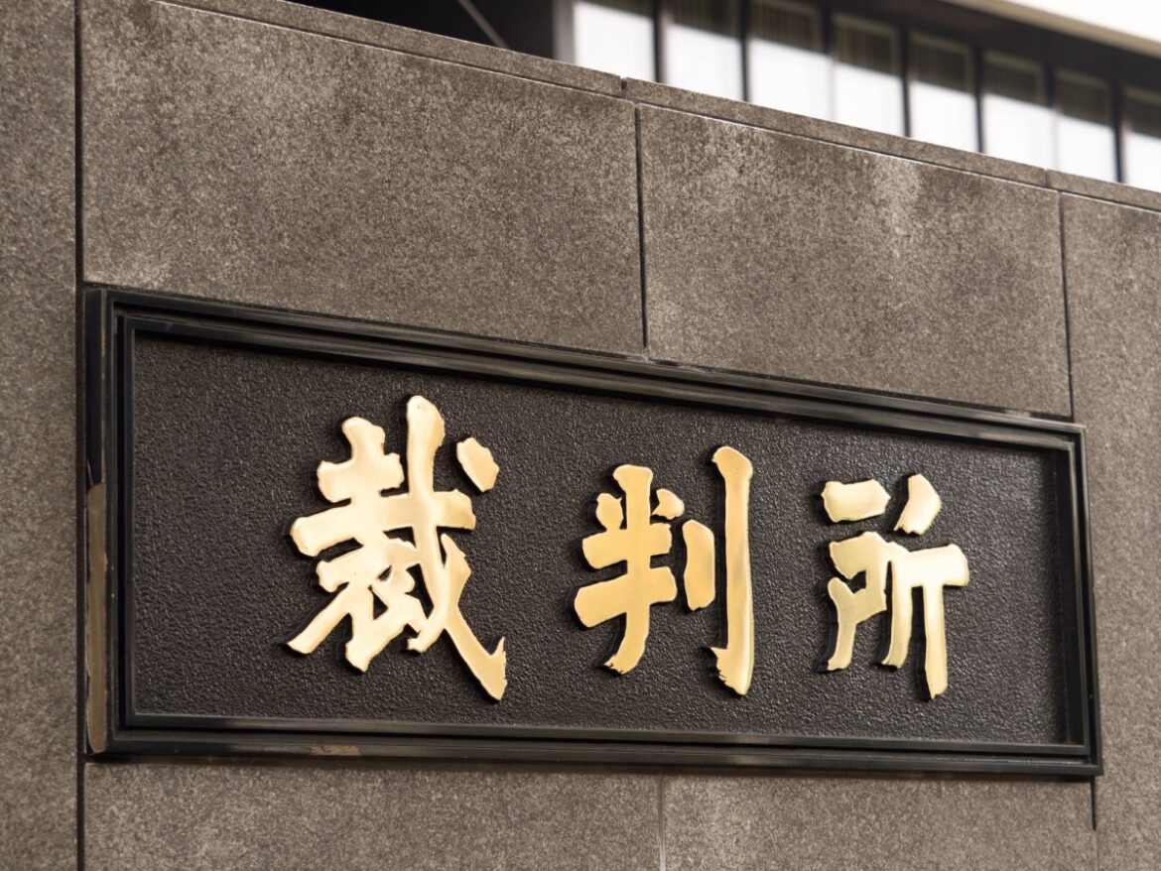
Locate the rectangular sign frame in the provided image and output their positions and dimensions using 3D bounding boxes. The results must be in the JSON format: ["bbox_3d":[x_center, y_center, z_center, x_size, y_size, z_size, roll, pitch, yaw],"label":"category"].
[{"bbox_3d":[0.099,0.170,3.922,1.692,0.517,0.051,7,-13,-40],"label":"rectangular sign frame"}]

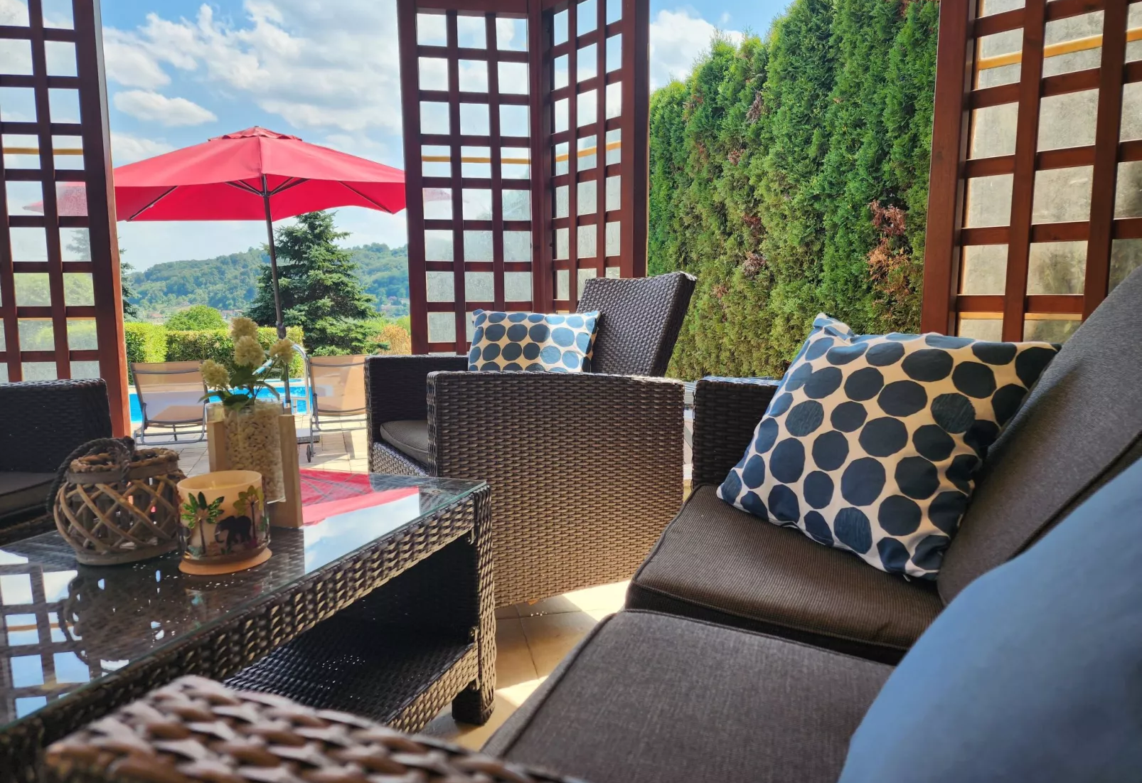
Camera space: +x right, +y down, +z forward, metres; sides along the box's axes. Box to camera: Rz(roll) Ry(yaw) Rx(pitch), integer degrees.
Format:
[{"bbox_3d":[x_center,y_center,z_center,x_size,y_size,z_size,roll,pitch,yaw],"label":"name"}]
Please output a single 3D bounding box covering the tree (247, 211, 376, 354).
[{"bbox_3d":[-5.785,-2.289,16.844,2.736,3.330,2.736,-3,8,-23],"label":"tree"}]

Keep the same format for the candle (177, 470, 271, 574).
[{"bbox_3d":[-0.462,0.172,1.010,0.115,0.107,0.115,-3,8,-23],"label":"candle"}]

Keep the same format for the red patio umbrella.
[{"bbox_3d":[-2.822,-0.998,7.282,3.750,2.950,3.750,-6,9,-20],"label":"red patio umbrella"}]

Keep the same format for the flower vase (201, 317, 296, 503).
[{"bbox_3d":[-0.475,0.028,1.122,0.135,0.271,0.120,-6,9,-40],"label":"flower vase"}]

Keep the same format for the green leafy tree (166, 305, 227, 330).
[{"bbox_3d":[-12.264,-1.727,24.978,2.118,2.200,2.118,-3,8,-23],"label":"green leafy tree"}]

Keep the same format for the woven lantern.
[{"bbox_3d":[-0.623,0.144,1.048,0.164,0.153,0.164,-3,8,-23],"label":"woven lantern"}]

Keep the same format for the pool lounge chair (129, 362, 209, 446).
[{"bbox_3d":[-3.280,0.136,6.619,0.600,0.880,1.750,-3,8,-19],"label":"pool lounge chair"}]

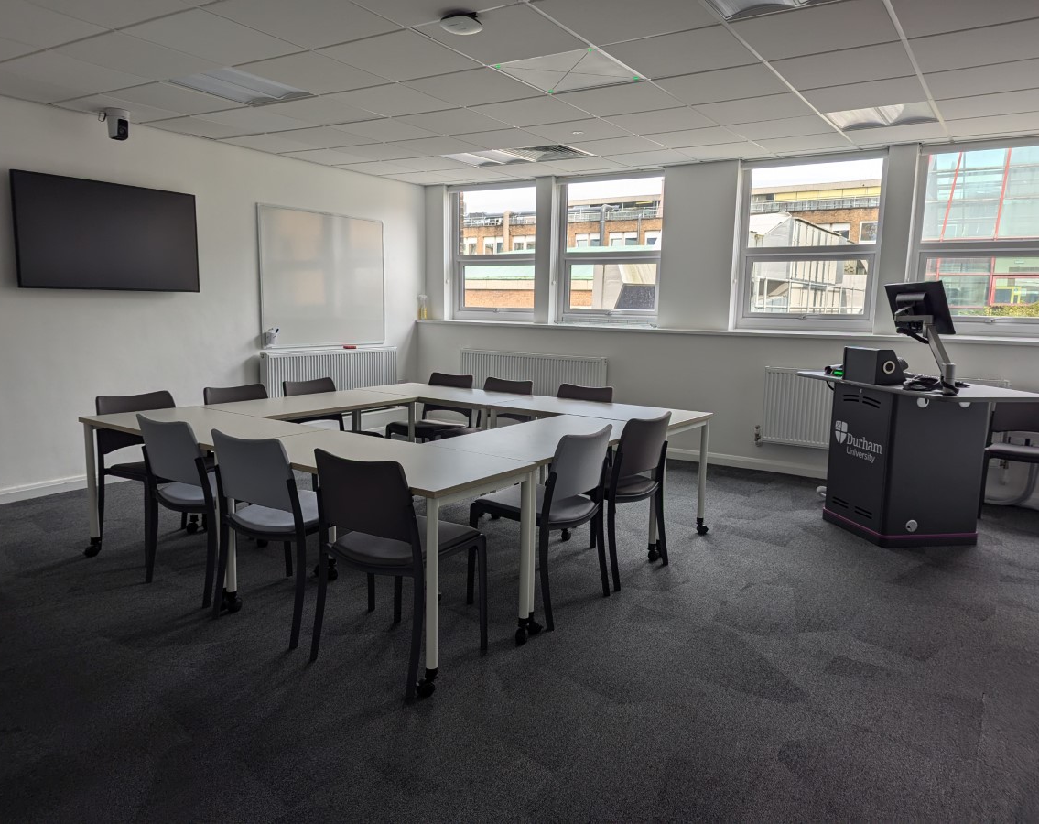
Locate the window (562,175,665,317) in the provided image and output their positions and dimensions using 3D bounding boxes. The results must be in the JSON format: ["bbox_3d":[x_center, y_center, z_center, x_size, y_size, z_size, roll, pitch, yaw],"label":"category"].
[{"bbox_3d":[0.846,-1.494,7.062,1.083,1.301,0.080,6,10,32],"label":"window"}]

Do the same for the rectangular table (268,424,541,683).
[{"bbox_3d":[-0.612,0.530,3.142,1.200,0.722,0.610,7,10,33],"label":"rectangular table"}]

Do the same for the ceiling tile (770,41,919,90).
[{"bbox_3d":[1.587,-1.687,3.705,0.595,0.025,0.595,7,10,32],"label":"ceiling tile"}]

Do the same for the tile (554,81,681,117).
[{"bbox_3d":[0.586,-1.798,4.355,0.595,0.030,0.595,7,10,32],"label":"tile"}]

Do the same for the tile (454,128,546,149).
[{"bbox_3d":[-0.112,-1.980,5.495,0.595,0.030,0.595,7,10,32],"label":"tile"}]

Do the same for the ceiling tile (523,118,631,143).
[{"bbox_3d":[0.398,-1.921,5.176,0.595,0.030,0.595,7,10,32],"label":"ceiling tile"}]

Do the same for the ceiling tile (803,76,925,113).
[{"bbox_3d":[1.926,-1.772,4.247,0.600,0.020,0.600,6,10,32],"label":"ceiling tile"}]

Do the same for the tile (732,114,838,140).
[{"bbox_3d":[1.740,-1.890,5.066,0.600,0.020,0.600,6,10,32],"label":"tile"}]

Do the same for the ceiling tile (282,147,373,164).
[{"bbox_3d":[-1.613,-2.186,6.498,0.570,0.030,0.600,6,10,32],"label":"ceiling tile"}]

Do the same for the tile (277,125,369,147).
[{"bbox_3d":[-1.430,-2.042,5.631,0.595,0.025,0.595,7,10,32],"label":"tile"}]

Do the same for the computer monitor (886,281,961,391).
[{"bbox_3d":[2.360,-0.458,4.587,0.260,0.651,0.540,0,8,-10],"label":"computer monitor"}]

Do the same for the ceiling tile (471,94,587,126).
[{"bbox_3d":[0.075,-1.871,4.711,0.600,0.020,0.600,6,10,32],"label":"ceiling tile"}]

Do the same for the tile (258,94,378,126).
[{"bbox_3d":[-1.251,-1.915,4.815,0.595,0.025,0.595,7,10,32],"label":"tile"}]

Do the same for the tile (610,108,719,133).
[{"bbox_3d":[0.907,-1.871,4.859,0.595,0.020,0.595,7,10,32],"label":"tile"}]

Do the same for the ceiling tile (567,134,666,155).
[{"bbox_3d":[0.736,-2.015,5.730,0.606,0.025,0.606,7,10,32],"label":"ceiling tile"}]

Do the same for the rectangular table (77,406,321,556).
[{"bbox_3d":[-1.567,0.406,3.799,1.172,0.715,0.600,7,10,34],"label":"rectangular table"}]

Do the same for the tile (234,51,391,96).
[{"bbox_3d":[-1.084,-1.804,4.036,0.600,0.020,0.600,6,10,32],"label":"tile"}]

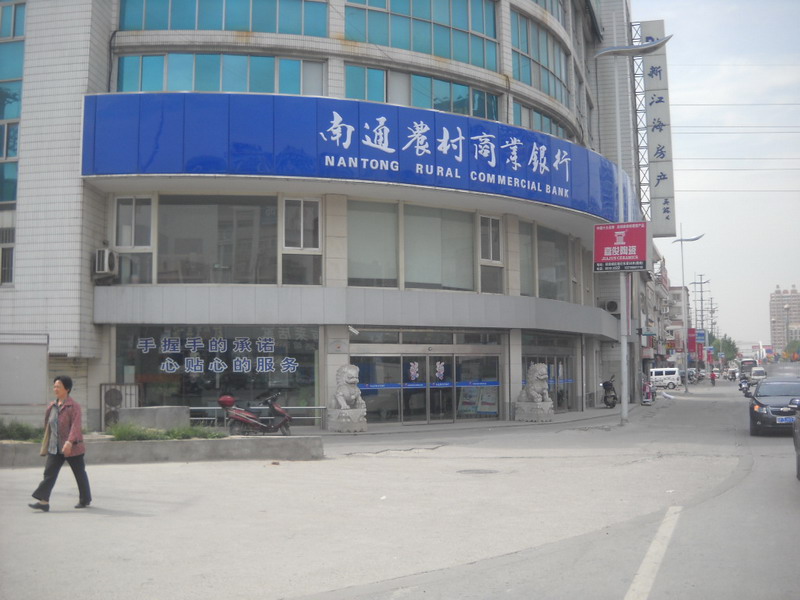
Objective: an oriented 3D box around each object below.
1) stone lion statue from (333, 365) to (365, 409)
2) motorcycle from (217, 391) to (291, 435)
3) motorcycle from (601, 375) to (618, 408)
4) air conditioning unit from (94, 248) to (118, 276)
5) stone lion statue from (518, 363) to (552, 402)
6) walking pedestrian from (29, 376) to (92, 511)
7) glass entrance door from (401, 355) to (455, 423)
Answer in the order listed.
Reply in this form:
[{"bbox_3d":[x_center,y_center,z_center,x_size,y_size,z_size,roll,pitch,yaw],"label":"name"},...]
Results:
[{"bbox_3d":[-1.285,2.254,24.500,0.620,1.100,0.820,2,-5,-27],"label":"stone lion statue"},{"bbox_3d":[-3.365,2.651,22.000,1.760,1.070,0.650,0,-4,-10],"label":"motorcycle"},{"bbox_3d":[7.773,3.384,35.200,0.620,1.190,1.780,-1,-4,10],"label":"motorcycle"},{"bbox_3d":[-7.379,-0.928,23.900,0.290,0.580,0.800,-1,-4,3],"label":"air conditioning unit"},{"bbox_3d":[3.929,2.397,27.600,0.620,1.130,0.820,3,-5,-37],"label":"stone lion statue"},{"bbox_3d":[-4.048,1.683,11.300,0.660,1.570,0.480,2,-5,-33],"label":"walking pedestrian"},{"bbox_3d":[0.822,2.626,28.000,1.800,2.050,0.100,2,-5,-30],"label":"glass entrance door"}]

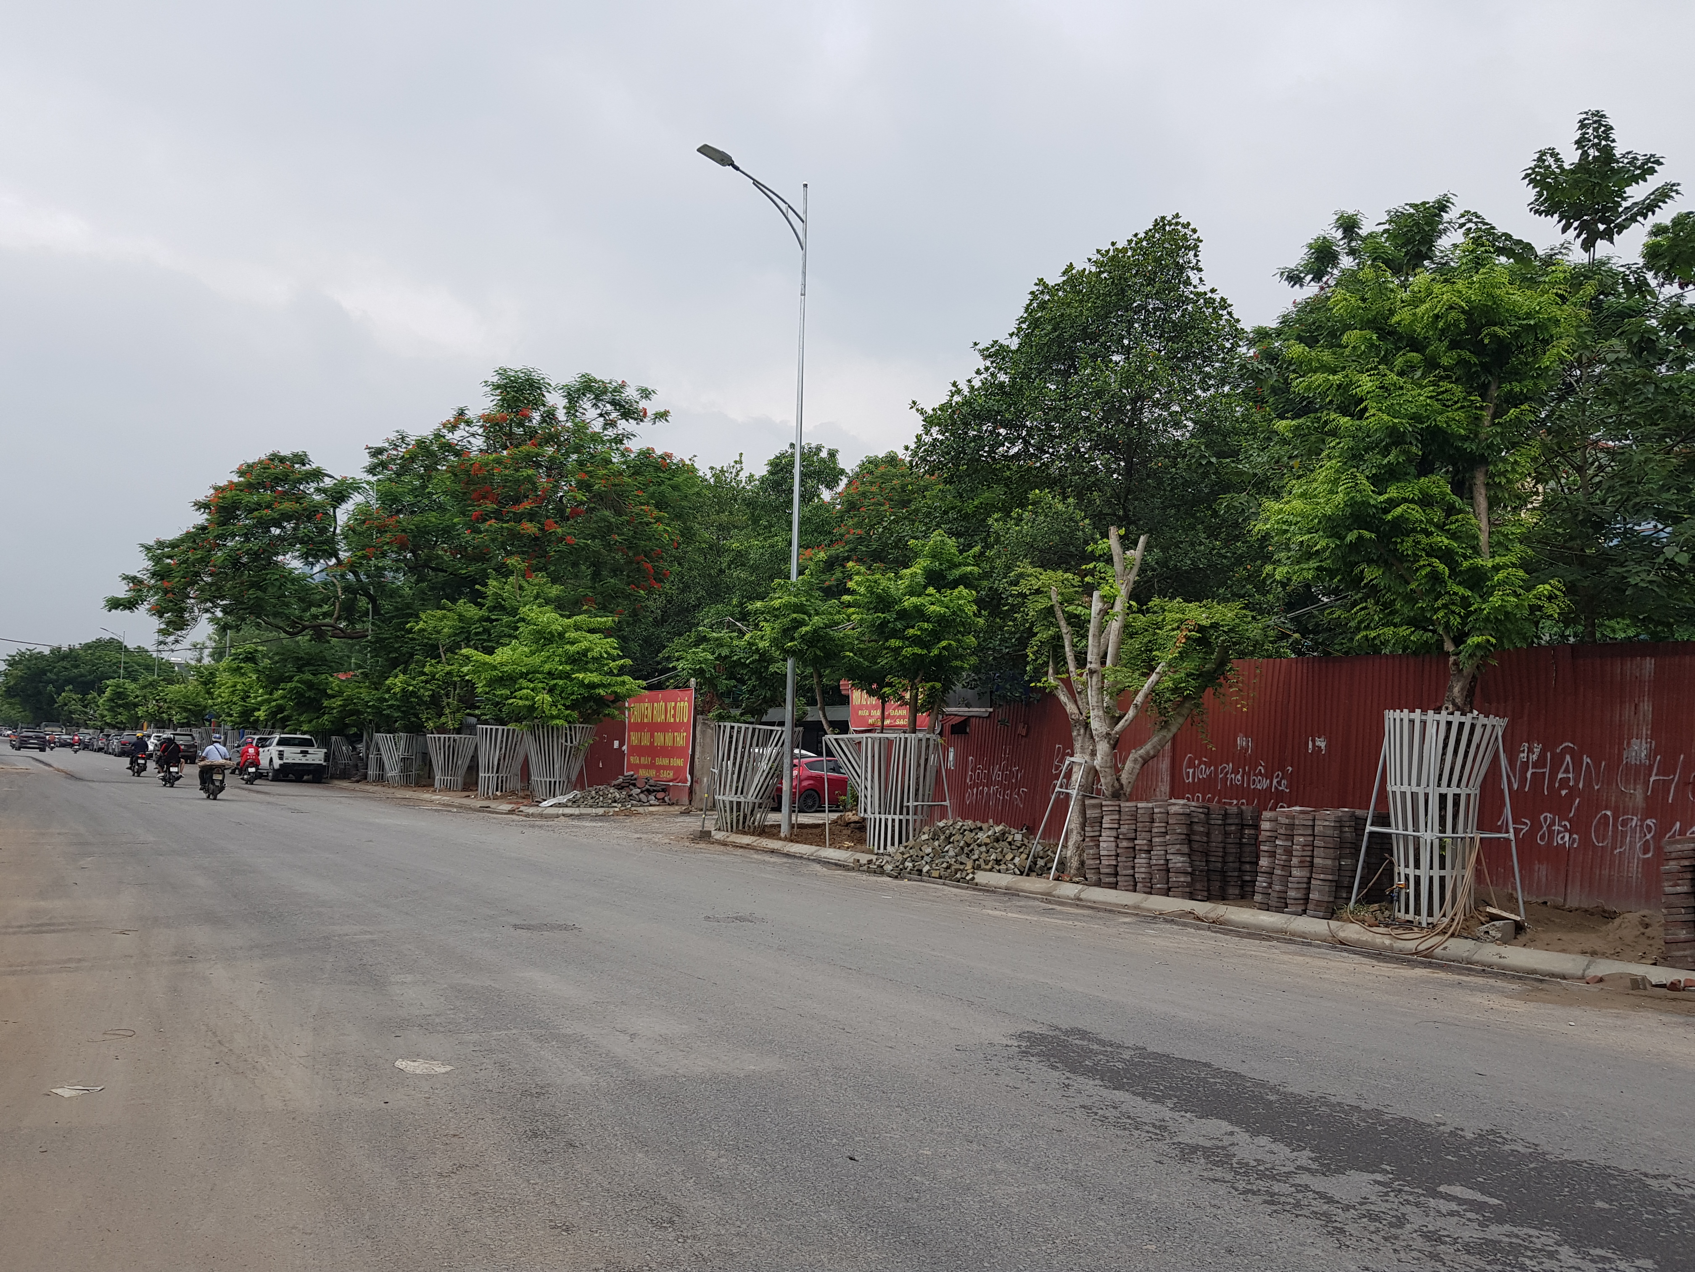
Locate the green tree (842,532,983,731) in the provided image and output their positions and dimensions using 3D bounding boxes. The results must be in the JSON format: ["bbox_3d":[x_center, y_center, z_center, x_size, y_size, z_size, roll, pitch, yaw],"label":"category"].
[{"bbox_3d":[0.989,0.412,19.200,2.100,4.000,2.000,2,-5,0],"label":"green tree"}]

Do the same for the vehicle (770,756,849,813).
[{"bbox_3d":[0.050,4.123,35.400,4.050,1.470,1.730,4,-6,-22],"label":"vehicle"}]

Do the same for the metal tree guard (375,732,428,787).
[{"bbox_3d":[-14.700,4.035,42.000,1.750,1.790,1.650,5,-6,-34],"label":"metal tree guard"}]

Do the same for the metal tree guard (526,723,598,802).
[{"bbox_3d":[-7.509,3.377,33.500,1.800,1.920,1.700,5,-6,-34],"label":"metal tree guard"}]

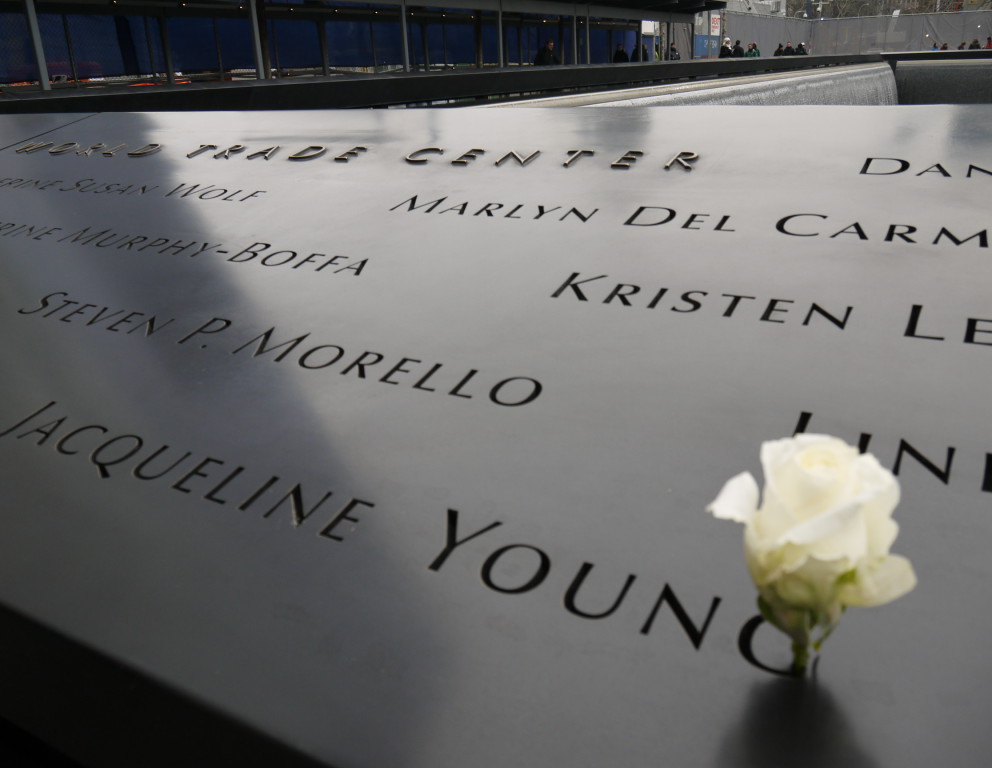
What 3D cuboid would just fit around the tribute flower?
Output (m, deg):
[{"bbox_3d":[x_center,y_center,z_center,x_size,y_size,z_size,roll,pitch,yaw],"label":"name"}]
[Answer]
[{"bbox_3d":[0.106,0.064,0.281,0.066,0.091,0.057,6,26,22],"label":"tribute flower"}]

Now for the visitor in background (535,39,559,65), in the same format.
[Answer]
[{"bbox_3d":[1.204,-7.134,19.300,0.420,1.700,0.550,10,24,29],"label":"visitor in background"}]

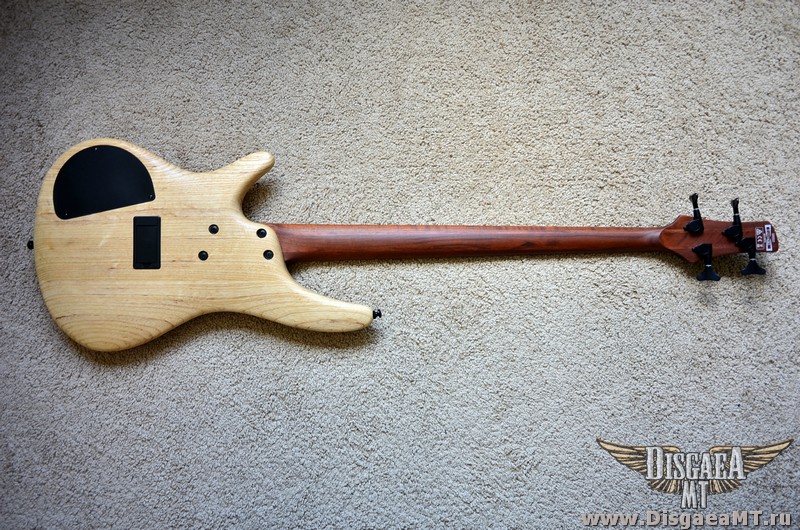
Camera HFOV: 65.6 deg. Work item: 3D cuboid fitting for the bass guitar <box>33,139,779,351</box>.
[{"bbox_3d":[0.007,-0.032,0.962,1.145,0.065,0.326,0,86,0],"label":"bass guitar"}]

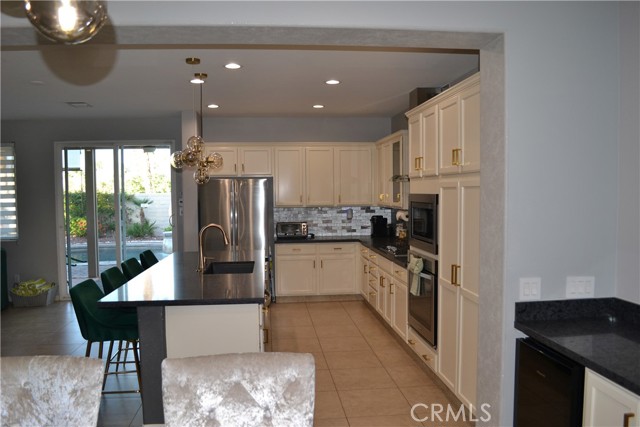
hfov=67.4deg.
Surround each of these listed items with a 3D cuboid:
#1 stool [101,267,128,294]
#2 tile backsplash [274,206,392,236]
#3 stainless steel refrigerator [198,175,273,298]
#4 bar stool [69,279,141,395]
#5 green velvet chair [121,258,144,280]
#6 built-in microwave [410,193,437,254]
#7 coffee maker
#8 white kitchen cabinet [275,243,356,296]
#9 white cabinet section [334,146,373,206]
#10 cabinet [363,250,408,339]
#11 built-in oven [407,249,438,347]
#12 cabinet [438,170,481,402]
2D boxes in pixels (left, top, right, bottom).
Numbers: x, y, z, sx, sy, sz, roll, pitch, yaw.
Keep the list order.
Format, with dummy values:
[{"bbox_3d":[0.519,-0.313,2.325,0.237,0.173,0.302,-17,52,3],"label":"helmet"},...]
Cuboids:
[{"bbox_3d":[-1.498,0.945,4.043,0.500,0.955,0.460,-1,2,-7],"label":"stool"},{"bbox_3d":[0.217,0.125,7.449,1.850,0.462,0.025,-1,2,-7],"label":"tile backsplash"},{"bbox_3d":[-1.183,0.436,6.826,0.935,1.815,0.780,0,2,-6],"label":"stainless steel refrigerator"},{"bbox_3d":[-1.423,0.970,3.418,0.500,0.955,0.460,-1,2,-7],"label":"bar stool"},{"bbox_3d":[-1.679,0.950,4.873,0.540,0.940,0.460,0,2,-6],"label":"green velvet chair"},{"bbox_3d":[1.094,0.073,4.218,0.420,0.485,0.750,-1,2,-6],"label":"built-in microwave"},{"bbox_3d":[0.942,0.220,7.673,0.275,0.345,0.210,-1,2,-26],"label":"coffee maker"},{"bbox_3d":[-0.083,0.793,7.157,1.170,0.776,0.588,-1,2,-7],"label":"white kitchen cabinet"},{"bbox_3d":[0.498,-0.561,7.493,0.595,0.899,0.322,0,2,-7],"label":"white cabinet section"},{"bbox_3d":[1.077,0.901,5.873,0.600,0.800,2.060,0,2,-6],"label":"cabinet"},{"bbox_3d":[1.183,0.737,4.363,0.570,0.725,0.770,0,2,-6],"label":"built-in oven"},{"bbox_3d":[1.301,0.532,3.469,0.610,1.590,0.870,-1,2,-7],"label":"cabinet"}]

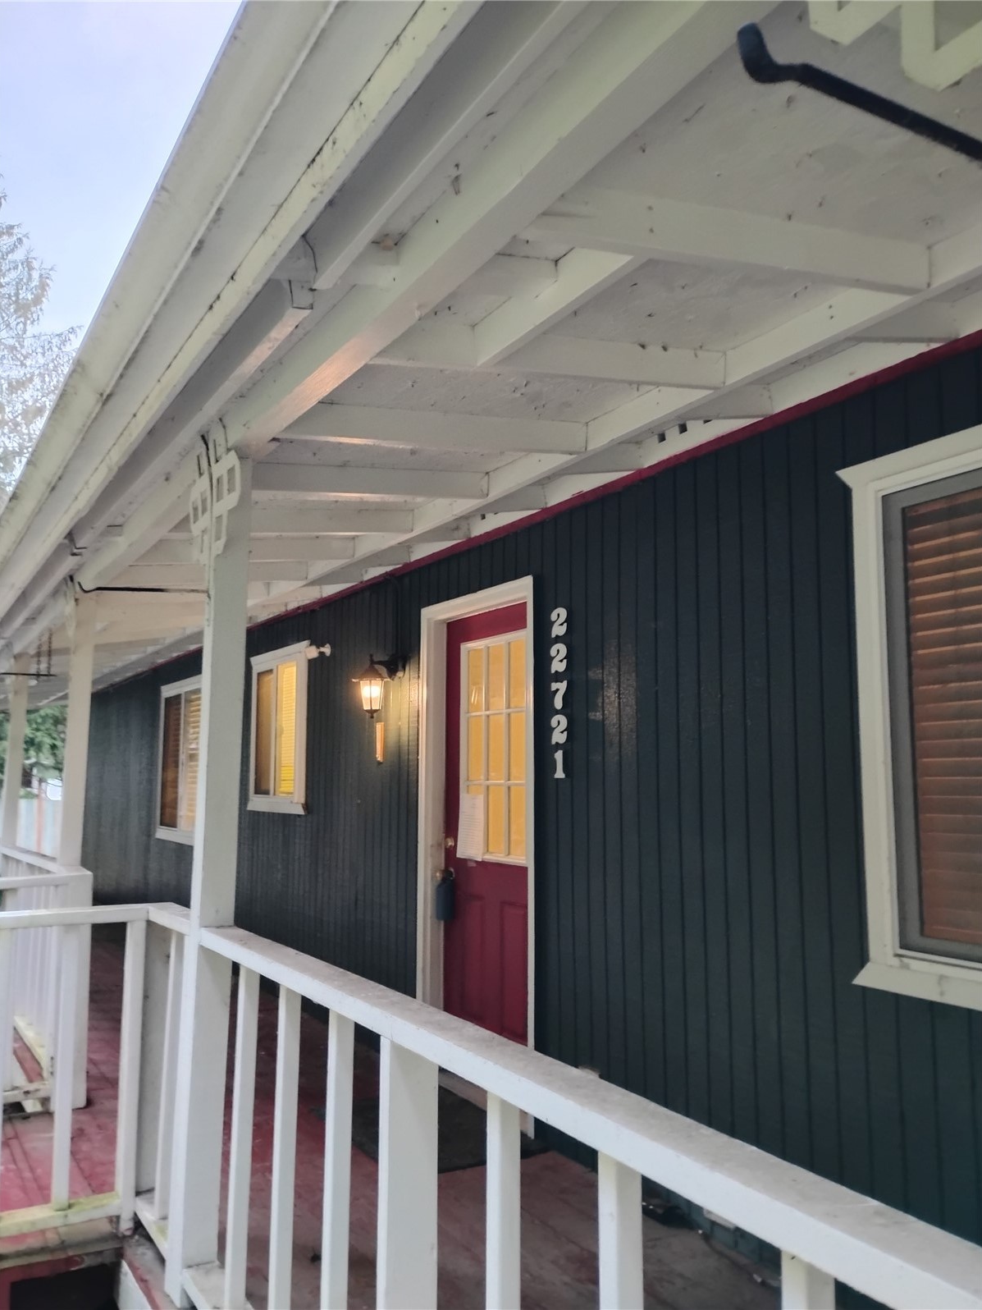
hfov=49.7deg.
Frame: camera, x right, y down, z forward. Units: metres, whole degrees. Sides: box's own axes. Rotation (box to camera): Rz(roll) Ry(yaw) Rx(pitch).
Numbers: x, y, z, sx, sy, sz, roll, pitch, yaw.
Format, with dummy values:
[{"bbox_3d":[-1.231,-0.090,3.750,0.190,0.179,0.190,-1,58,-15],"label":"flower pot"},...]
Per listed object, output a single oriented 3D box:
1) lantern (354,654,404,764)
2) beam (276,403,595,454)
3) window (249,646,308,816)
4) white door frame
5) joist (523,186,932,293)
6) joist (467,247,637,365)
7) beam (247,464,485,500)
[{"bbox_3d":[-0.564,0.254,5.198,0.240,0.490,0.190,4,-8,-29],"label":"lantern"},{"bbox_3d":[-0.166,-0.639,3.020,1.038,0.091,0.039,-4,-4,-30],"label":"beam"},{"bbox_3d":[-1.357,0.484,6.782,0.090,1.030,1.143,4,-8,-29],"label":"window"},{"bbox_3d":[-0.033,0.787,4.486,0.130,2.106,0.999,4,-8,-29],"label":"white door frame"},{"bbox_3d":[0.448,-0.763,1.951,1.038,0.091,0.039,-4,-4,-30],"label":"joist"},{"bbox_3d":[0.128,-0.714,2.119,0.040,0.089,0.578,4,-8,-29],"label":"joist"},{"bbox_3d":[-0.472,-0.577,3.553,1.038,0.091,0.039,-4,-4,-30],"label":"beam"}]

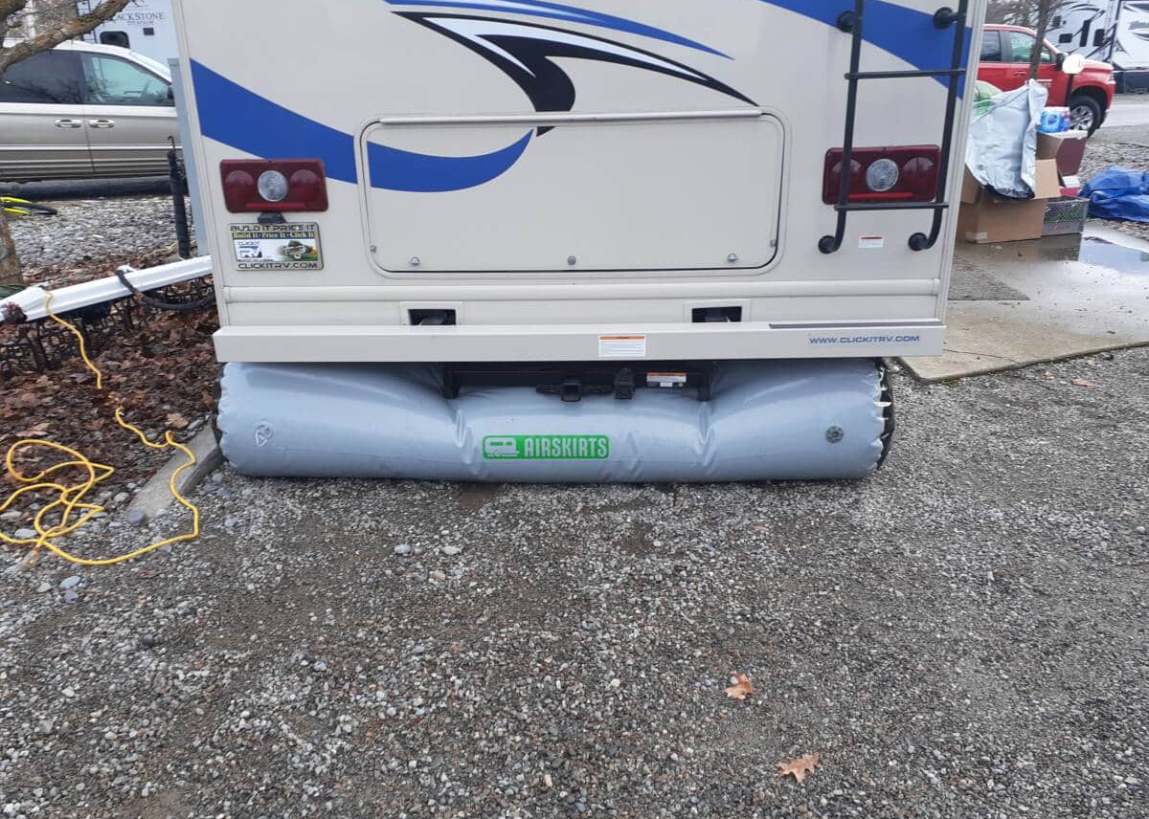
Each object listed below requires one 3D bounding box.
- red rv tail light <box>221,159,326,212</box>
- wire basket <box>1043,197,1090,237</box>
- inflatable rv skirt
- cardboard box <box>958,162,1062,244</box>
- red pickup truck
[{"bbox_3d":[-0.992,-0.746,2.991,0.345,0.175,0.055,0,20,3],"label":"red rv tail light"},{"bbox_3d":[4.112,-1.675,7.759,0.440,0.290,0.320,-7,21,-16],"label":"wire basket"},{"bbox_3d":[-0.080,0.015,3.414,2.470,0.520,0.500,0,20,3],"label":"inflatable rv skirt"},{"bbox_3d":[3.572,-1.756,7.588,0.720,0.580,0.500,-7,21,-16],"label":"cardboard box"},{"bbox_3d":[6.467,-5.660,15.844,5.880,1.920,2.060,-6,20,-12],"label":"red pickup truck"}]

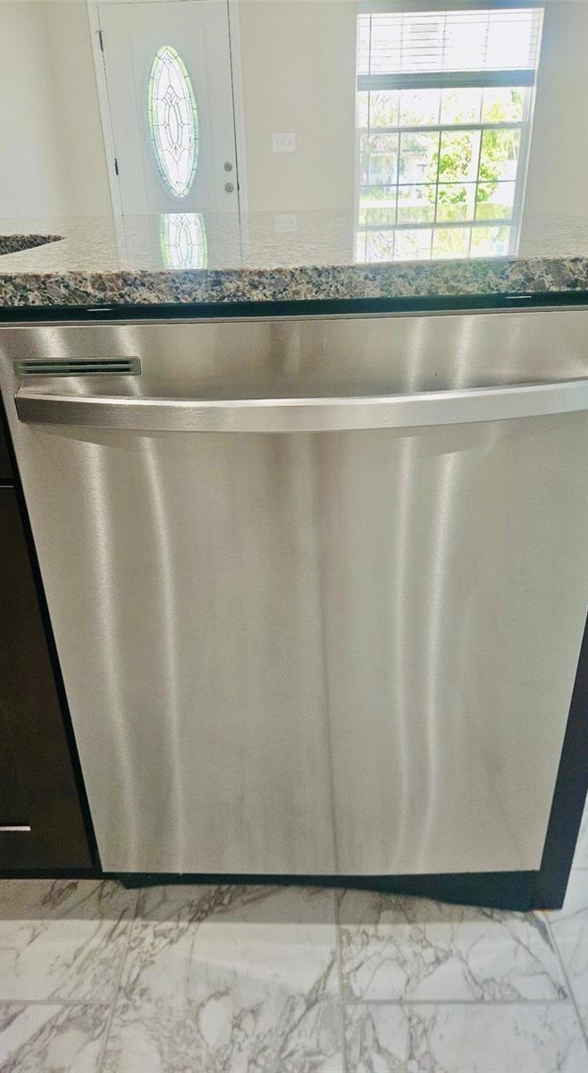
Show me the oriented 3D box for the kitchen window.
[{"bbox_3d":[1.097,-2.991,5.241,1.310,1.580,0.120,-1,27,1],"label":"kitchen window"}]

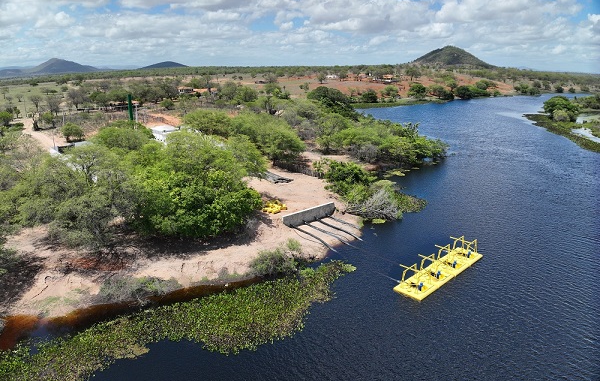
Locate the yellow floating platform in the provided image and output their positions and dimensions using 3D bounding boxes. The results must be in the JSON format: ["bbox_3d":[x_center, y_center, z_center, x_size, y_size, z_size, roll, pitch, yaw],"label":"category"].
[{"bbox_3d":[18.910,9.900,55.960,17.240,2.500,4.440,-16,23,-42],"label":"yellow floating platform"}]

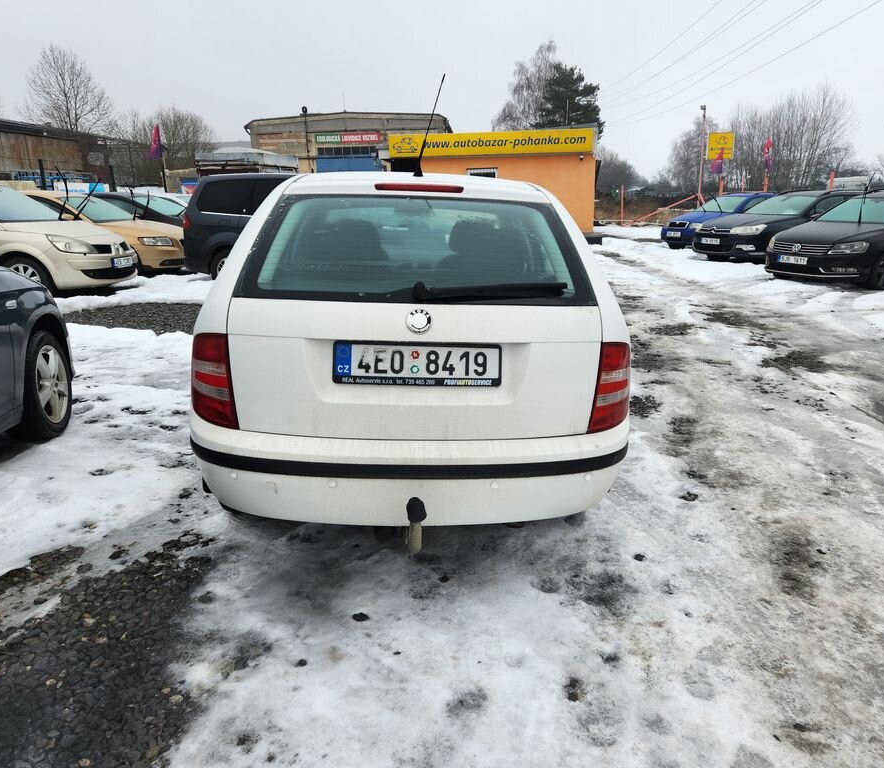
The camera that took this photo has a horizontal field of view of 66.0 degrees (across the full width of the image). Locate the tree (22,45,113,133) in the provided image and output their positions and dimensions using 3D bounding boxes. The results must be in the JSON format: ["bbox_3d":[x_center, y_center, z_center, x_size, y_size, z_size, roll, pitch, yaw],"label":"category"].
[{"bbox_3d":[-27.271,-18.614,50.307,6.600,11.900,6.600,-8,17,-26],"label":"tree"}]

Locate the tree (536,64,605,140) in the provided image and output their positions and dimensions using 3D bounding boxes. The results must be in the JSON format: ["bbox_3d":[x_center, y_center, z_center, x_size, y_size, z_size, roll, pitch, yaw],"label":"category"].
[{"bbox_3d":[10.227,-20.014,55.811,6.400,11.680,6.400,3,16,9],"label":"tree"}]

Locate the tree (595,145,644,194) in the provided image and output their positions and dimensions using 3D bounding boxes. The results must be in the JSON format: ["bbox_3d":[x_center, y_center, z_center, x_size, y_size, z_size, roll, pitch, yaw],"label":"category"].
[{"bbox_3d":[19.642,-22.547,74.229,7.000,6.780,7.000,4,16,14],"label":"tree"}]

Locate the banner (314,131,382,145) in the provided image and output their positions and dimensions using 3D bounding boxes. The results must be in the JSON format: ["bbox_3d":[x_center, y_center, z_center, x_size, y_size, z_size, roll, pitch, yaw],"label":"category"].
[{"bbox_3d":[-5.815,-15.219,42.093,4.270,0.640,0.080,3,16,10],"label":"banner"}]

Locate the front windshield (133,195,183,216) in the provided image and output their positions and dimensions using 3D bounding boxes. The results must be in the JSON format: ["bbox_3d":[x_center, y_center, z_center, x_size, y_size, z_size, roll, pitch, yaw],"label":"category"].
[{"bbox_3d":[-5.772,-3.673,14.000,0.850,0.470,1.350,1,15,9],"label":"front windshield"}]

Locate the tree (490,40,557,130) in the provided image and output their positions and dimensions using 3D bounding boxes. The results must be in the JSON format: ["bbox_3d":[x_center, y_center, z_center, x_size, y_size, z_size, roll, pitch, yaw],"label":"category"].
[{"bbox_3d":[7.710,-22.018,58.790,7.200,13.960,7.200,2,16,7],"label":"tree"}]

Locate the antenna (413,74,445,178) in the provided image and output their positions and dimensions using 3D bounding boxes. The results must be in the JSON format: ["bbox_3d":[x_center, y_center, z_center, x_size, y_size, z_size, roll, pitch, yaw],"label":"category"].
[{"bbox_3d":[-0.043,-0.941,2.495,0.050,0.390,0.060,15,40,-4],"label":"antenna"}]

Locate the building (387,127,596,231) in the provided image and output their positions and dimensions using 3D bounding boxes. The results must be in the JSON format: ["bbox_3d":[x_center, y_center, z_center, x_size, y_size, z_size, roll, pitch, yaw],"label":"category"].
[{"bbox_3d":[1.979,-7.315,24.524,6.900,3.300,4.800,2,15,11],"label":"building"}]

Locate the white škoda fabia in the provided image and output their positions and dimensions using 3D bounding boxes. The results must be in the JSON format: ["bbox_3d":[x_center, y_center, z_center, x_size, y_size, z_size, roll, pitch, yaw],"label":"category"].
[{"bbox_3d":[-0.215,-0.487,4.200,1.670,1.460,4.260,0,15,-4],"label":"white škoda fabia"}]

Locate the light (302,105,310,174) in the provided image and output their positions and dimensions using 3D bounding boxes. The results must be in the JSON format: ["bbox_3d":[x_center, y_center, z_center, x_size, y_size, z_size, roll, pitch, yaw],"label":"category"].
[{"bbox_3d":[-6.134,-9.884,31.500,0.300,5.700,0.300,-1,15,0],"label":"light"}]

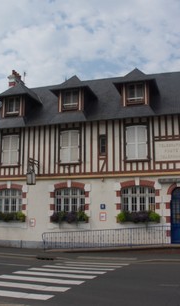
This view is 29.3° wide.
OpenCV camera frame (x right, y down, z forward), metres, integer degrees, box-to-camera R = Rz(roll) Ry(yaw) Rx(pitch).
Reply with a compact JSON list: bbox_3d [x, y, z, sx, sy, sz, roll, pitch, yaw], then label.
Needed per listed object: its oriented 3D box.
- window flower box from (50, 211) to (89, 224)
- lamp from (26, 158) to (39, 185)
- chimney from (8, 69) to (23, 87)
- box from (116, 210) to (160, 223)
[{"bbox_3d":[-1.117,3.589,19.254,2.220,0.670,0.420,-3,-9,17],"label":"window flower box"},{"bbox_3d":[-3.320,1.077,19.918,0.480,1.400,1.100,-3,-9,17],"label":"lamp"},{"bbox_3d":[-5.639,-5.421,26.299,0.580,1.400,1.050,-3,-9,17],"label":"chimney"},{"bbox_3d":[2.550,3.347,18.127,2.280,0.620,0.420,-3,-9,17],"label":"box"}]

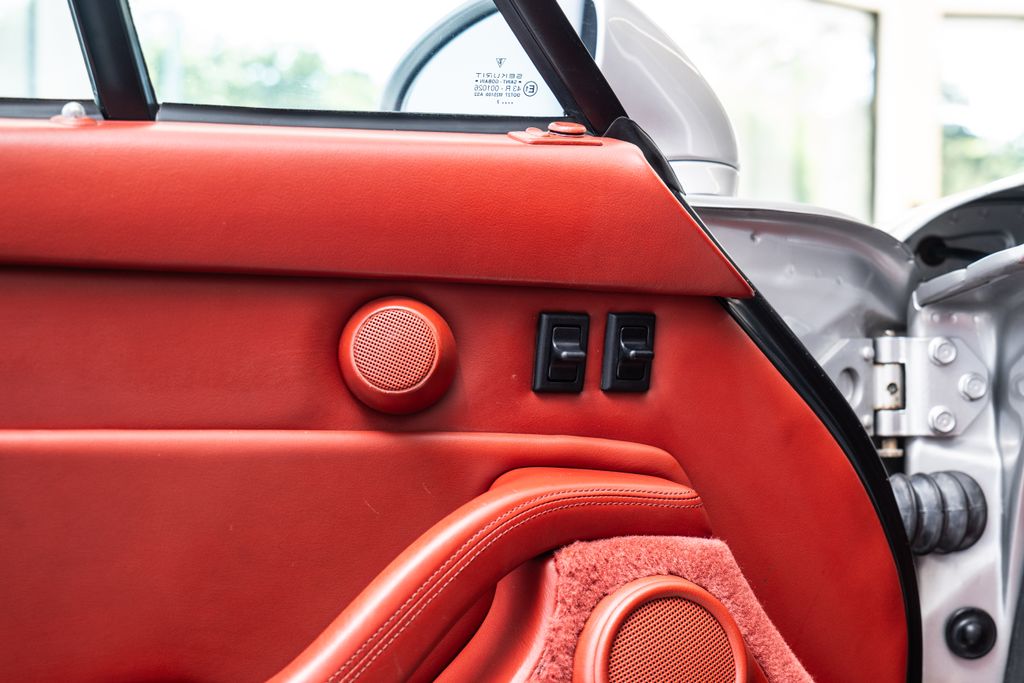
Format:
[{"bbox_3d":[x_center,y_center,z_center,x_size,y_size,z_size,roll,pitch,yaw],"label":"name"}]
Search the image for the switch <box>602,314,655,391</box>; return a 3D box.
[{"bbox_3d":[0.070,0.008,0.977,0.029,0.045,0.018,1,11,-17],"label":"switch"}]

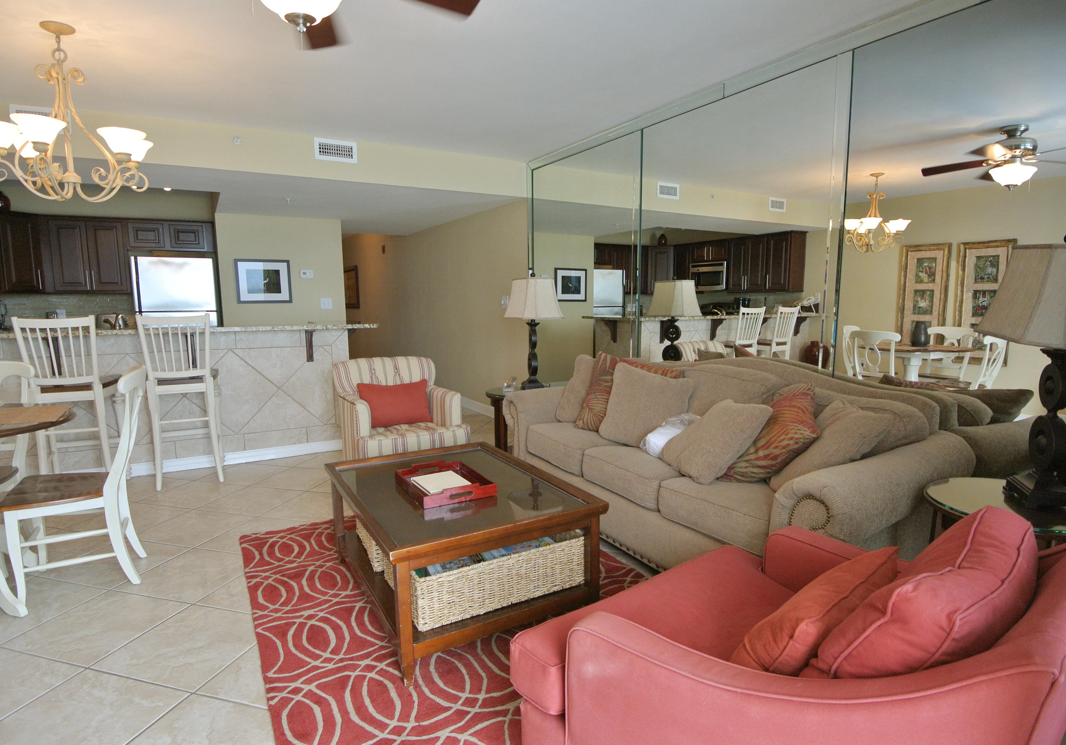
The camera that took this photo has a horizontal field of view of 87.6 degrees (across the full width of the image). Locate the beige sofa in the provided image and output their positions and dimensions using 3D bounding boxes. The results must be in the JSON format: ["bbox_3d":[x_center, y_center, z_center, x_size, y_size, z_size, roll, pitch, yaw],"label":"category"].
[{"bbox_3d":[0.797,0.427,2.933,1.020,0.950,2.280,-4,8,-31],"label":"beige sofa"}]

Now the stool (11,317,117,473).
[{"bbox_3d":[-2.935,0.230,3.586,0.440,1.185,0.580,-4,8,-31],"label":"stool"}]

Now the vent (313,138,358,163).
[{"bbox_3d":[-1.501,-1.696,4.248,0.315,0.155,0.020,-4,8,-31],"label":"vent"}]

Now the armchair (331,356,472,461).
[{"bbox_3d":[-0.938,0.342,3.889,0.770,0.880,0.800,-4,8,-31],"label":"armchair"}]

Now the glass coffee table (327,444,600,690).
[{"bbox_3d":[-0.375,0.728,2.521,0.855,0.460,1.180,-4,8,-31],"label":"glass coffee table"}]

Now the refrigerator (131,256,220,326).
[{"bbox_3d":[-3.955,-0.389,6.234,0.735,1.745,0.760,-4,8,-31],"label":"refrigerator"}]

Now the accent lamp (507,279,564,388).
[{"bbox_3d":[0.000,-0.277,3.995,0.420,0.810,0.450,0,7,0],"label":"accent lamp"}]

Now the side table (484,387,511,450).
[{"bbox_3d":[-0.073,0.435,4.124,0.560,0.635,0.560,-4,8,-31],"label":"side table"}]

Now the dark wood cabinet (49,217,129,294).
[{"bbox_3d":[-4.707,-1.238,5.966,0.660,0.760,0.330,-4,8,-31],"label":"dark wood cabinet"}]

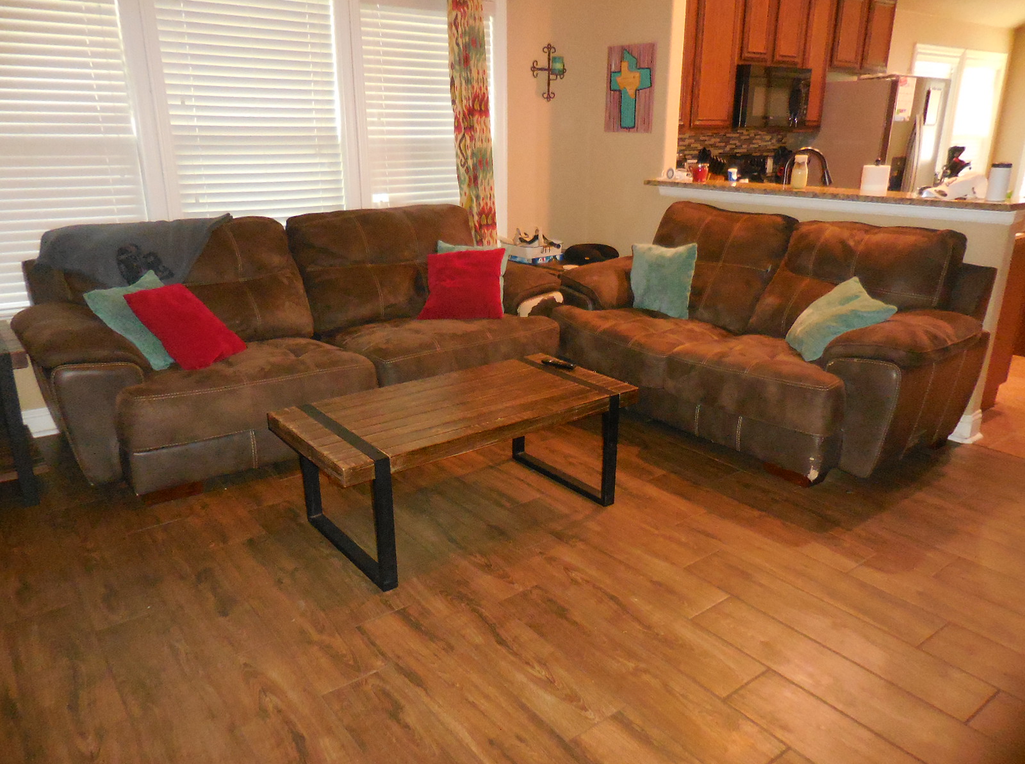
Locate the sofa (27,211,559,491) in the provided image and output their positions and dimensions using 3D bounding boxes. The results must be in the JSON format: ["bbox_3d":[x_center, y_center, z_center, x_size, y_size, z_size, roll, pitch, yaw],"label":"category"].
[{"bbox_3d":[-0.924,-0.284,3.615,2.480,1.000,1.020,-13,22,-35],"label":"sofa"}]

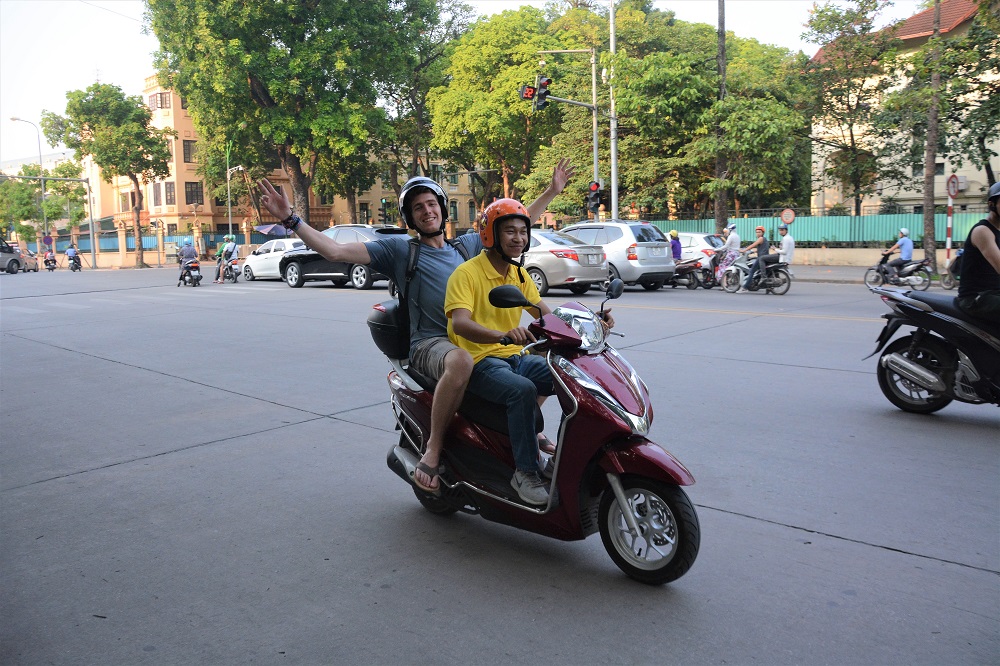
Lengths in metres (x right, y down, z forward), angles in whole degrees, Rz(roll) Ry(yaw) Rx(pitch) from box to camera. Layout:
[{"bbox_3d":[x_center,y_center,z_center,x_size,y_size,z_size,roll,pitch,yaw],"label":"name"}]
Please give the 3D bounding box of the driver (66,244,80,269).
[{"bbox_3d":[-22.953,-4.112,40.300,0.600,1.300,0.750,-3,8,-18],"label":"driver"}]

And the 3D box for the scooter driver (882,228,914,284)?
[{"bbox_3d":[9.862,-1.948,18.600,0.520,1.300,0.680,-7,9,-38],"label":"scooter driver"}]

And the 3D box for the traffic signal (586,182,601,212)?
[{"bbox_3d":[3.554,-5.151,28.500,0.400,1.150,0.360,-8,10,-44],"label":"traffic signal"}]

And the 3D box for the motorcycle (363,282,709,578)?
[{"bbox_3d":[0.049,0.374,3.491,1.950,1.225,0.840,5,9,39],"label":"motorcycle"}]

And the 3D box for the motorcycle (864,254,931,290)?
[{"bbox_3d":[10.564,-1.663,19.900,0.670,1.020,1.840,-8,10,-41],"label":"motorcycle"}]

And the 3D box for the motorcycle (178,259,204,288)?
[{"bbox_3d":[-9.428,-1.948,22.800,0.680,1.060,1.800,-6,9,-32],"label":"motorcycle"}]

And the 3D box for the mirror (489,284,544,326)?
[{"bbox_3d":[0.065,-0.109,2.978,0.220,0.170,0.100,-5,8,-30],"label":"mirror"}]

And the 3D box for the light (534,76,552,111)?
[{"bbox_3d":[1.377,-7.667,24.000,0.380,1.100,0.420,7,11,44],"label":"light"}]

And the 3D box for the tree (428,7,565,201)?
[{"bbox_3d":[-0.076,-9.937,38.000,7.800,12.400,7.800,-1,8,0],"label":"tree"}]

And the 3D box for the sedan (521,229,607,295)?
[{"bbox_3d":[0.471,-1.694,18.138,4.400,1.475,1.700,6,10,41],"label":"sedan"}]

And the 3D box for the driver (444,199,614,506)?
[{"bbox_3d":[0.087,0.054,3.440,0.660,1.330,0.700,5,9,39],"label":"driver"}]

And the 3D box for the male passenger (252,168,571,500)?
[{"bbox_3d":[-0.290,-0.070,3.660,1.660,1.580,0.680,-7,9,-40],"label":"male passenger"}]

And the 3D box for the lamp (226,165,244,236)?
[{"bbox_3d":[-16.645,-7.554,47.000,1.250,6.200,0.350,2,8,23],"label":"lamp"}]

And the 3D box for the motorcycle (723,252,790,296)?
[{"bbox_3d":[6.166,-1.456,17.934,0.680,1.060,1.900,-8,10,-44],"label":"motorcycle"}]

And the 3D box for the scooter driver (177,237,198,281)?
[{"bbox_3d":[-9.489,-2.235,22.800,0.650,1.350,0.780,-6,9,-32],"label":"scooter driver"}]

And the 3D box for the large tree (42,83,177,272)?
[{"bbox_3d":[-20.314,-8.265,39.000,6.700,9.500,6.700,-1,8,0],"label":"large tree"}]

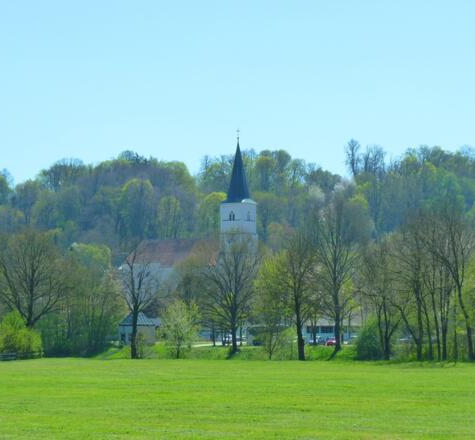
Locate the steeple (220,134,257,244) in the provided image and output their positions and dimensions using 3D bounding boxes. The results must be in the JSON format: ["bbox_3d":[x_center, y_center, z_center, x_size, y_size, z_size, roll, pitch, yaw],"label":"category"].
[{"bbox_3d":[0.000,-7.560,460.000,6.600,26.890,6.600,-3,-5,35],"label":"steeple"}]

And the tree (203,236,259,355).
[{"bbox_3d":[-1.040,11.230,285.000,8.330,17.550,8.500,0,-4,0],"label":"tree"}]

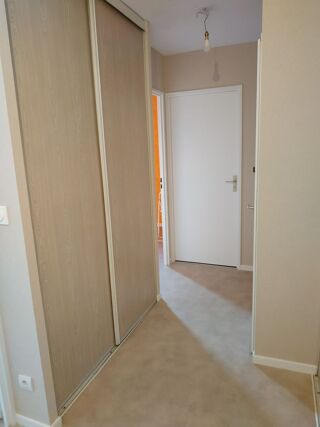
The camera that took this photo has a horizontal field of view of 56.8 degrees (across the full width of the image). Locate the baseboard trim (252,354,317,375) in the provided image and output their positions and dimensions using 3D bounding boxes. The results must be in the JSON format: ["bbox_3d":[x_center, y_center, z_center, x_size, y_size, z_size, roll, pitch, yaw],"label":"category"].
[{"bbox_3d":[0.798,0.969,1.902,0.371,0.066,0.017,2,12,20],"label":"baseboard trim"}]

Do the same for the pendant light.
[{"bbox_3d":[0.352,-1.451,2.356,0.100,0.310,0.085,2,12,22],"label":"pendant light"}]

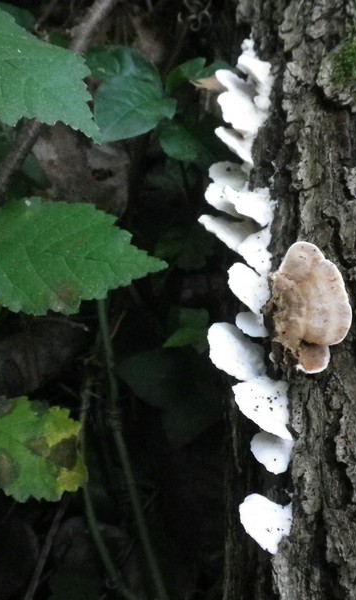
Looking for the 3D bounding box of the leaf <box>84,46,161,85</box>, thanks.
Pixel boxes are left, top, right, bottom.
[{"bbox_3d":[-0.045,-0.189,0.660,0.067,0.012,0.057,-7,53,-5],"label":"leaf"}]

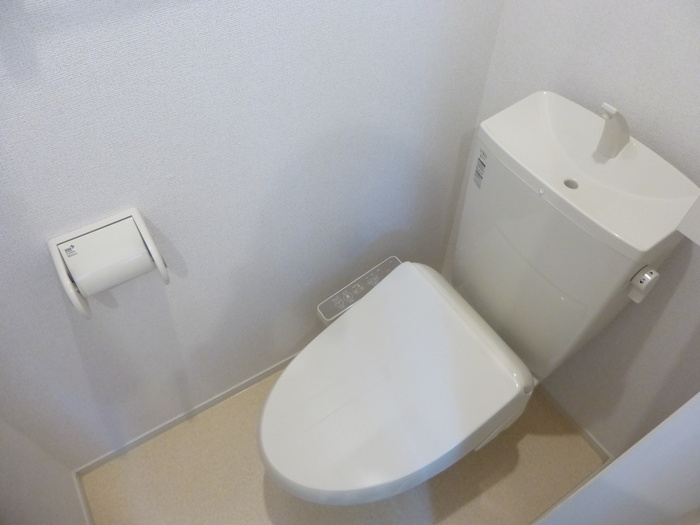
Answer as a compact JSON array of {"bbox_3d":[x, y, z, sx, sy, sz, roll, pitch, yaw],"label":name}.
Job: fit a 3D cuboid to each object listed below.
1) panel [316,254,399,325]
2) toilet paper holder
[{"bbox_3d":[0.034,0.071,1.243,0.234,0.030,0.056,-32,57,-10],"label":"panel"},{"bbox_3d":[-0.406,0.002,0.866,0.150,0.138,0.088,-25,56,-19],"label":"toilet paper holder"}]

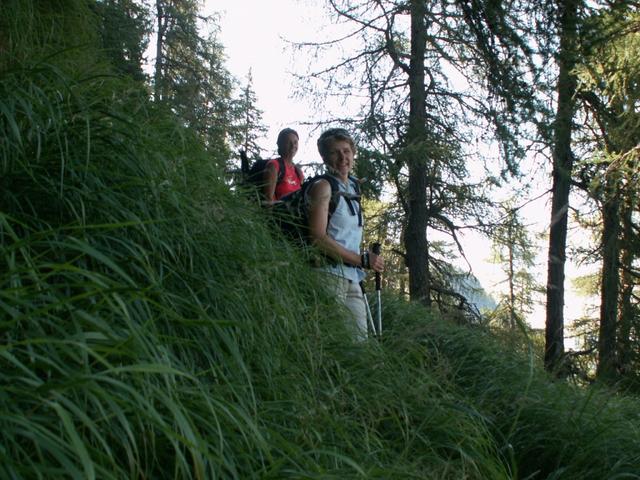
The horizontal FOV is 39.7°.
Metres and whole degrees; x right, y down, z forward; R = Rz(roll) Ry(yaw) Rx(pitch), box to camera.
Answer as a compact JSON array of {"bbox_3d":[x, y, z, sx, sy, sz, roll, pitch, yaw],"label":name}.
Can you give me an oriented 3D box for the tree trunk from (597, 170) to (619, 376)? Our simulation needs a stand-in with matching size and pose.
[{"bbox_3d":[4.300,0.570,13.200,0.280,3.100,0.280,1,2,0],"label":"tree trunk"}]

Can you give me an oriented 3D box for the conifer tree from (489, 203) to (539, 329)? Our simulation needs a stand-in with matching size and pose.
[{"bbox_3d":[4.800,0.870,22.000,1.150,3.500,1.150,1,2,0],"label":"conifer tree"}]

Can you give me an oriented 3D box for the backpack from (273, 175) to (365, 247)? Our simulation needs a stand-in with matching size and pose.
[{"bbox_3d":[-0.020,-0.110,4.820,0.380,0.520,0.340,2,2,34],"label":"backpack"}]

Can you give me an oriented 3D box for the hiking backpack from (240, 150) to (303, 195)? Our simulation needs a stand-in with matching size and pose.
[{"bbox_3d":[-0.400,-0.440,7.100,0.380,0.520,0.350,2,2,37],"label":"hiking backpack"}]

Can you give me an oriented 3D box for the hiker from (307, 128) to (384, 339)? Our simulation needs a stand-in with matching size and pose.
[{"bbox_3d":[0.125,0.250,4.700,0.420,1.700,0.460,2,2,34],"label":"hiker"}]

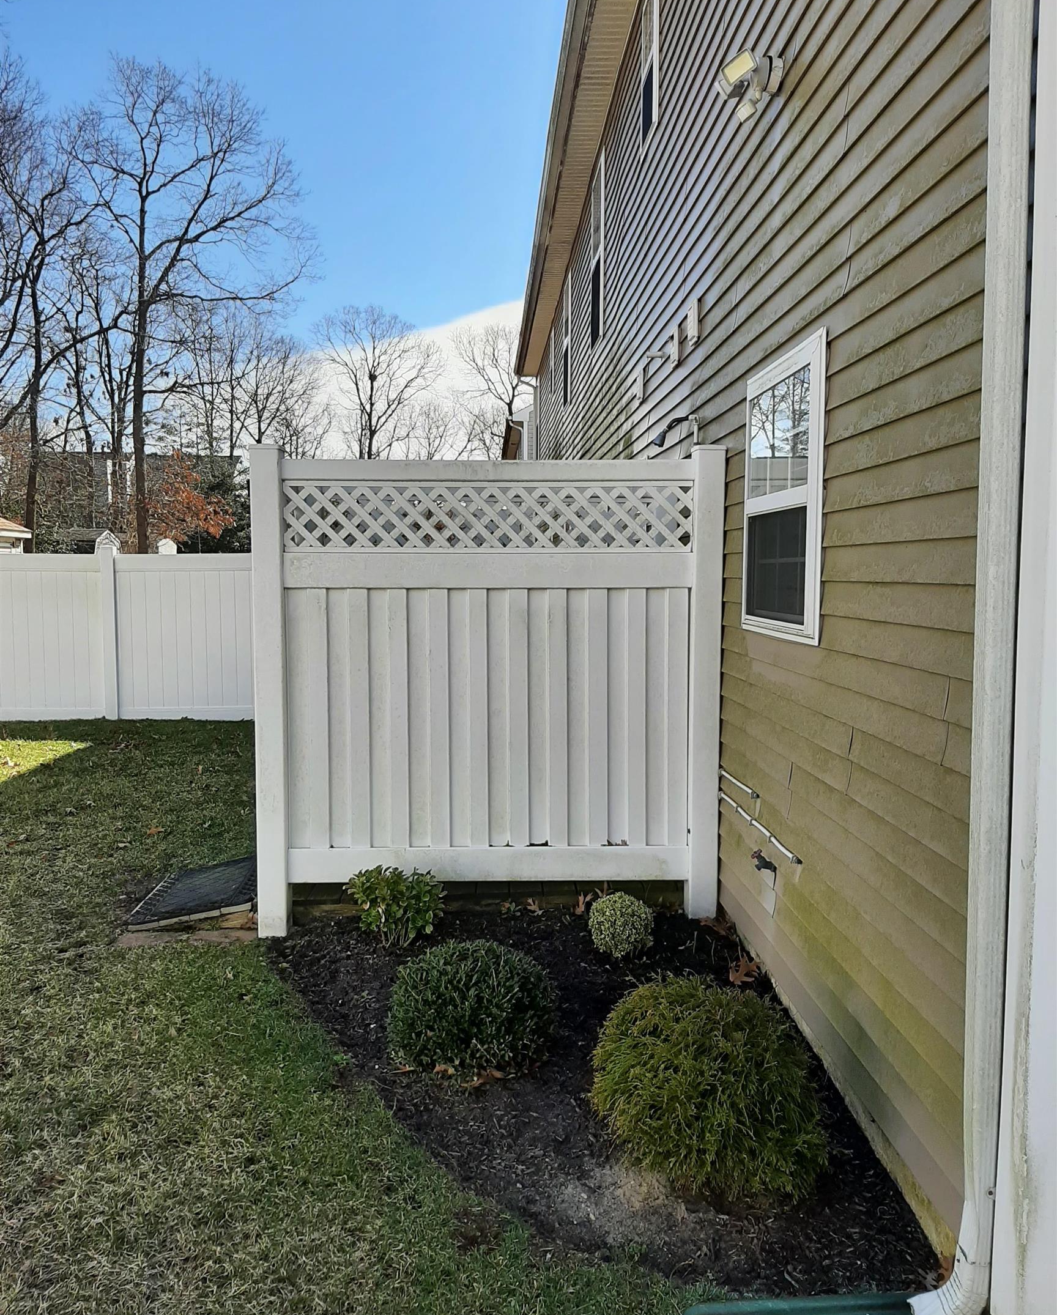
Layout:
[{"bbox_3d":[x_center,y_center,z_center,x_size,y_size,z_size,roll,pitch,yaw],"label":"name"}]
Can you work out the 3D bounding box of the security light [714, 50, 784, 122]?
[{"bbox_3d":[0.769,-1.994,3.707,0.210,0.245,0.210,0,5,-2],"label":"security light"}]

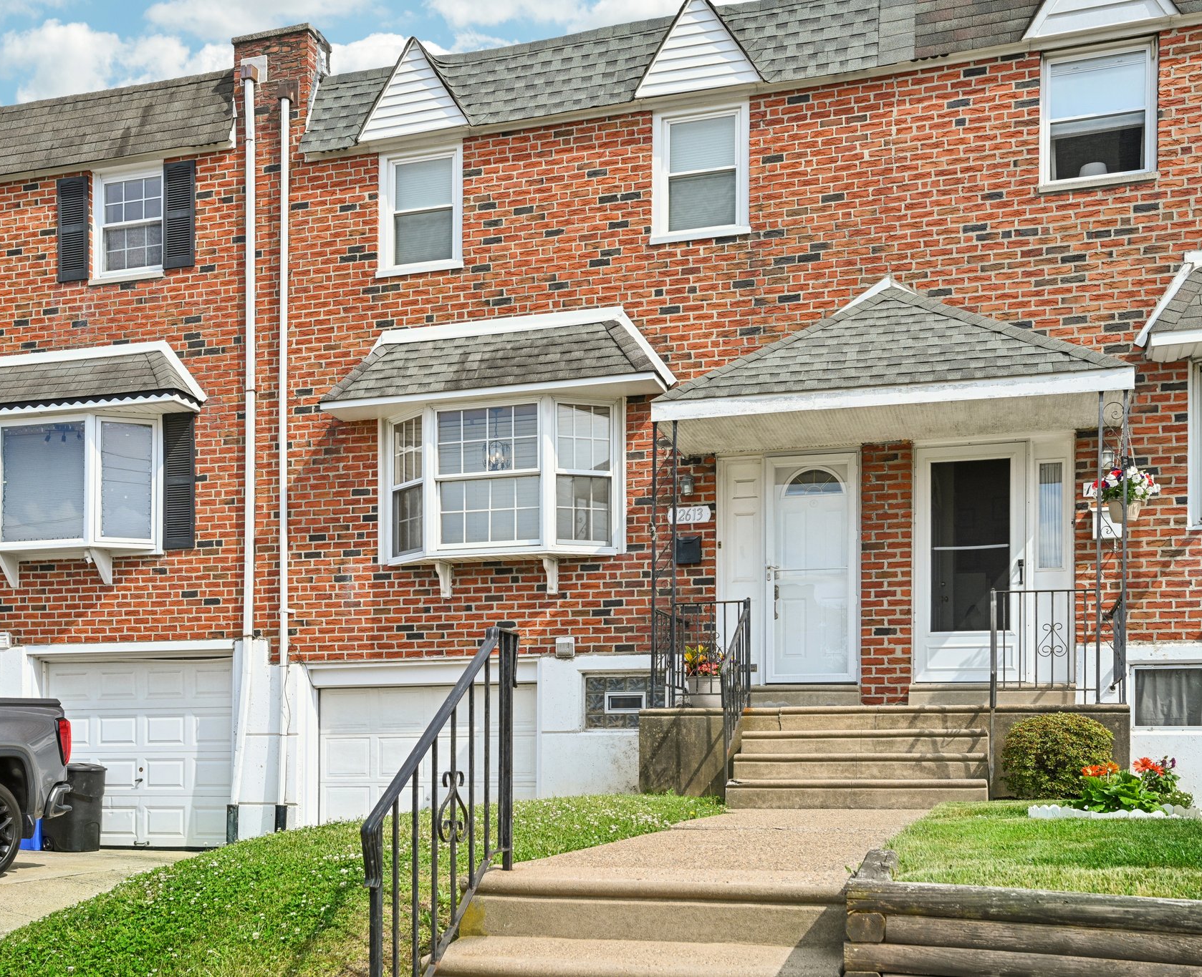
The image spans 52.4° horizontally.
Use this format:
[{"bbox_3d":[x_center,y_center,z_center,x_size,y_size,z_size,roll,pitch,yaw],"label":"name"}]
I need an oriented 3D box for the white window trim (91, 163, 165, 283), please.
[{"bbox_3d":[-4.937,-2.766,12.766,0.915,1.150,0.130,-1,-4,16],"label":"white window trim"}]

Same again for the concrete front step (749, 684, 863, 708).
[{"bbox_3d":[1.712,1.854,10.834,1.227,0.205,0.300,-3,-10,16],"label":"concrete front step"}]

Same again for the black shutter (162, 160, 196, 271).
[{"bbox_3d":[-4.480,-2.906,12.956,0.391,1.132,0.045,-2,-3,17],"label":"black shutter"}]

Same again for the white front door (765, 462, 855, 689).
[{"bbox_3d":[1.867,0.719,10.880,0.830,2.050,0.090,-1,-4,15],"label":"white front door"}]

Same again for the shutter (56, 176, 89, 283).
[{"bbox_3d":[-5.590,-2.746,12.930,0.390,1.100,0.045,-1,-4,15],"label":"shutter"}]

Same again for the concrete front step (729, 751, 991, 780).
[{"bbox_3d":[1.899,2.028,8.920,1.780,0.190,0.310,-1,-4,15],"label":"concrete front step"}]

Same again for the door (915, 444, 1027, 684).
[{"bbox_3d":[3.154,0.640,10.415,0.914,2.030,0.090,-1,-4,16],"label":"door"}]

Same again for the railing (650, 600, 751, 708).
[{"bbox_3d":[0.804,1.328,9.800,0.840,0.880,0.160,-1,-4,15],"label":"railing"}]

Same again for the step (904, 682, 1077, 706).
[{"bbox_3d":[3.315,1.760,10.368,1.340,0.205,0.300,-3,-10,16],"label":"step"}]

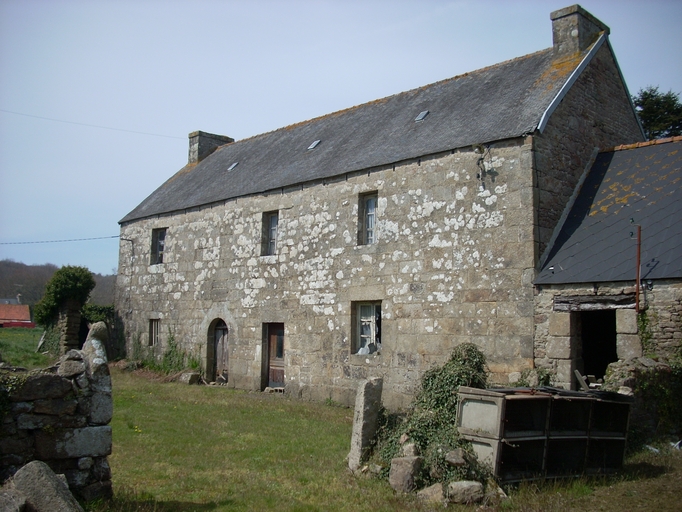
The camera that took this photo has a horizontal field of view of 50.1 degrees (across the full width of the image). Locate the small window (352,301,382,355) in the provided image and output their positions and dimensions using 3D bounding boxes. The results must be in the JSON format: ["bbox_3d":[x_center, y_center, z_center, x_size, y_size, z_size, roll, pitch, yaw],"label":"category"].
[{"bbox_3d":[0.763,1.915,19.410,0.220,1.420,1.120,9,-10,-43],"label":"small window"}]

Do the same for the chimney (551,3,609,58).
[{"bbox_3d":[6.444,-5.651,19.585,1.800,1.400,0.780,9,-10,-43],"label":"chimney"}]

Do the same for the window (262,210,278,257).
[{"bbox_3d":[-2.126,-0.689,22.852,0.220,1.400,0.810,9,-10,-43],"label":"window"}]

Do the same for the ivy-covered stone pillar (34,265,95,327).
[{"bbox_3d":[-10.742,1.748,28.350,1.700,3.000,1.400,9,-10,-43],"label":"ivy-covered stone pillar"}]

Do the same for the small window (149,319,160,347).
[{"bbox_3d":[-6.863,2.869,27.247,0.200,1.000,0.750,9,-10,-43],"label":"small window"}]

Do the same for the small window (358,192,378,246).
[{"bbox_3d":[0.833,-1.004,19.796,0.220,1.430,0.740,9,-10,-43],"label":"small window"}]

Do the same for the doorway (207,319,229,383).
[{"bbox_3d":[-3.977,3.165,24.216,0.300,2.160,1.200,9,-10,-43],"label":"doorway"}]

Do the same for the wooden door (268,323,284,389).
[{"bbox_3d":[-1.918,3.069,22.173,0.120,2.010,1.020,9,-10,-43],"label":"wooden door"}]

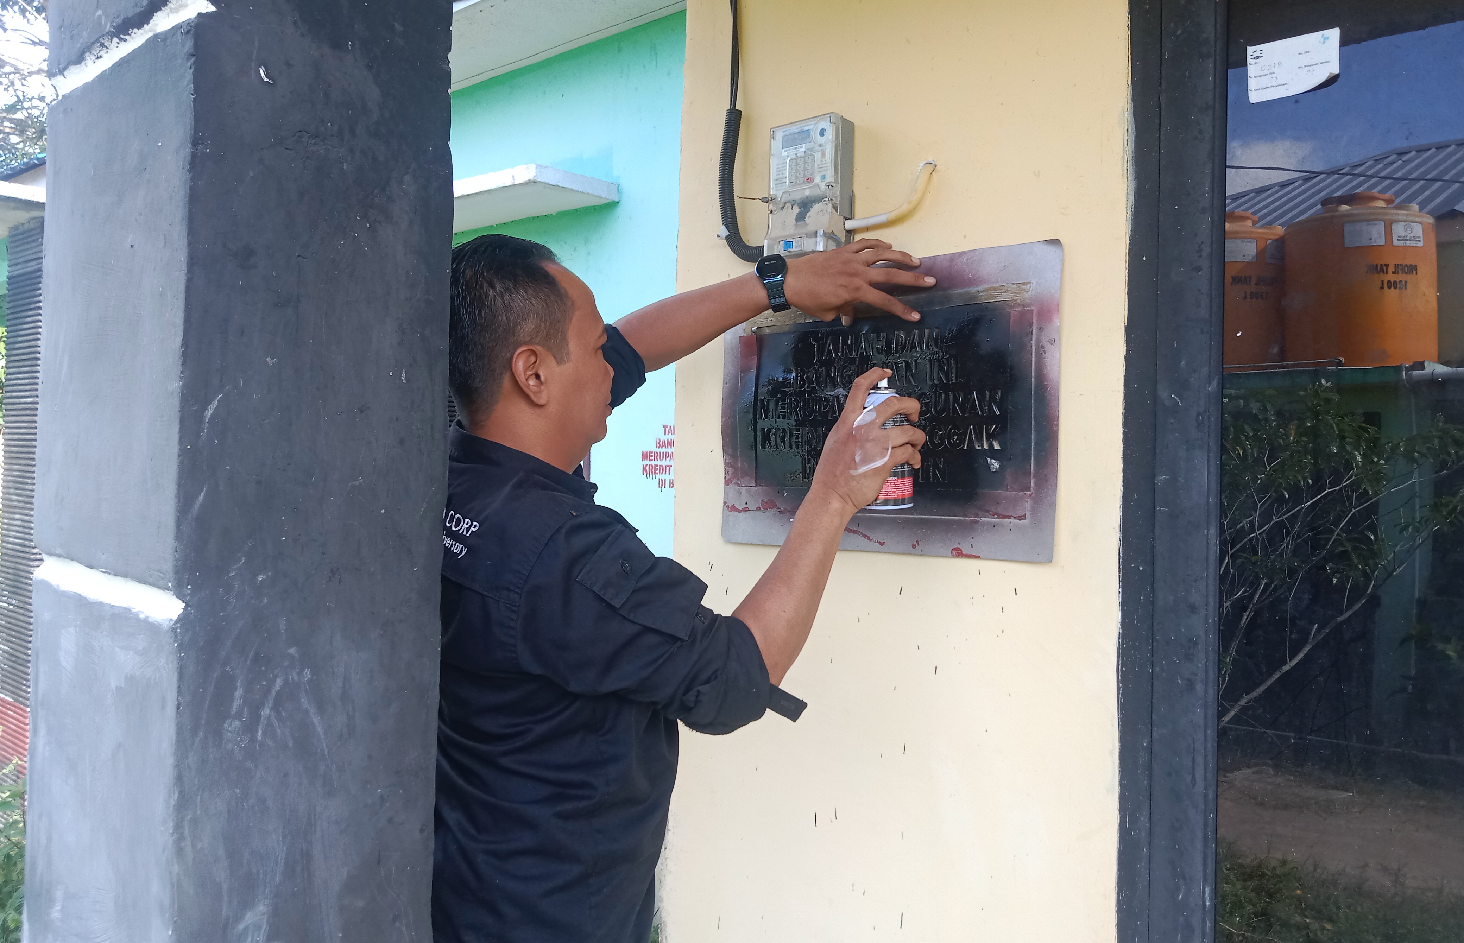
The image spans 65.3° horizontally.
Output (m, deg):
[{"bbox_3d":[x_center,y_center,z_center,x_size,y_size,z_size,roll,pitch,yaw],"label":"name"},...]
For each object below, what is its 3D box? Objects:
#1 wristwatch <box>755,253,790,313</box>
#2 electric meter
[{"bbox_3d":[0.060,-0.259,1.570,0.044,0.070,0.057,-14,-31,7],"label":"wristwatch"},{"bbox_3d":[0.114,-0.410,1.679,0.113,0.197,0.065,0,-1,40],"label":"electric meter"}]

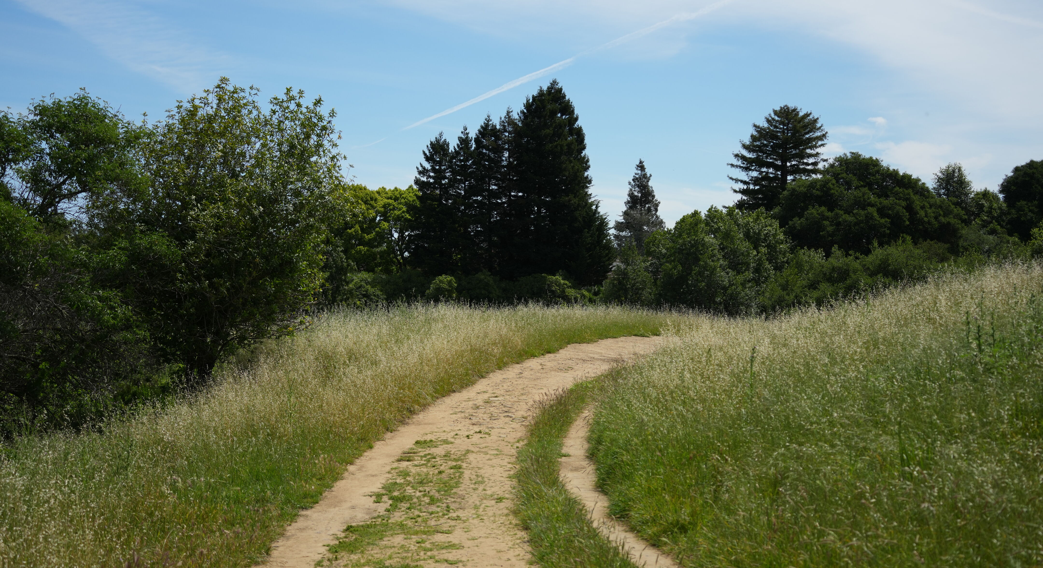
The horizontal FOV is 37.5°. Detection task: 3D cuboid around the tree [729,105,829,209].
[{"bbox_3d":[21.910,-8.070,130.000,8.830,14.210,8.830,0,-1,0],"label":"tree"}]

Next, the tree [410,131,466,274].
[{"bbox_3d":[-5.820,-5.100,108.000,4.010,11.240,4.010,0,-1,0],"label":"tree"}]

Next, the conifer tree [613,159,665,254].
[{"bbox_3d":[11.500,-6.130,150.000,5.100,12.100,5.100,0,-1,0],"label":"conifer tree"}]

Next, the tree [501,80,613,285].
[{"bbox_3d":[2.420,-6.630,105.000,7.690,14.600,7.310,0,-1,0],"label":"tree"}]

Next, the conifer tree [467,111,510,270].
[{"bbox_3d":[-2.320,-5.730,108.000,3.210,12.500,3.210,0,-1,0],"label":"conifer tree"}]

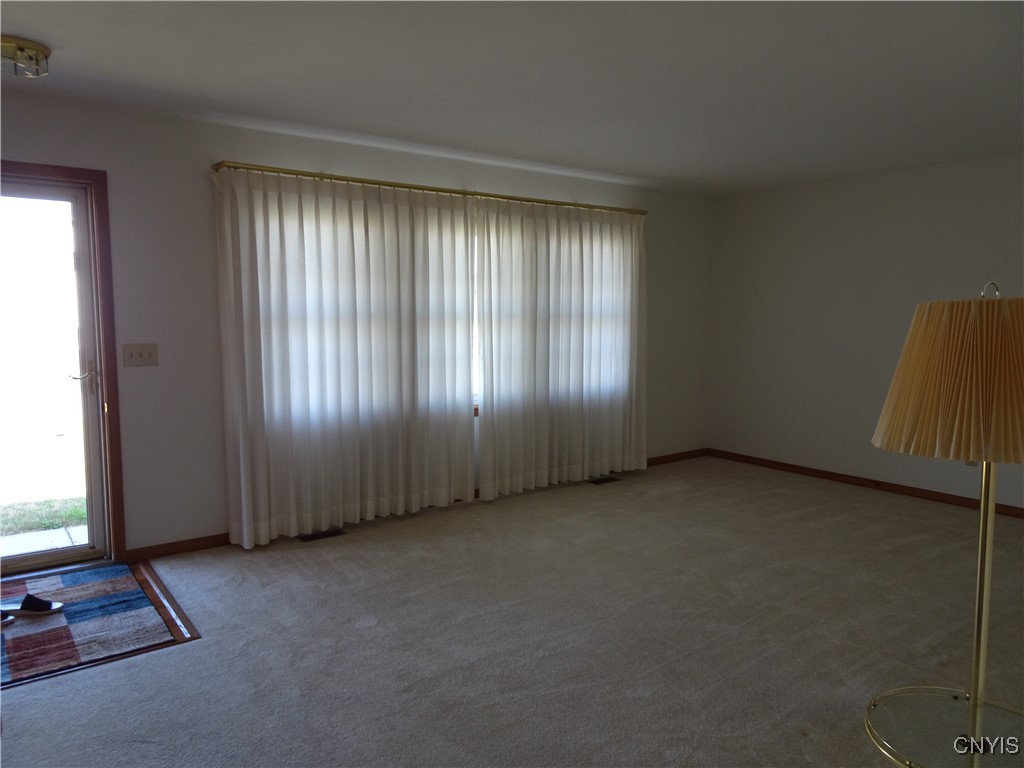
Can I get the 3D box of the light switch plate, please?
[{"bbox_3d":[-1.994,-0.155,3.816,0.164,0.117,0.010,-4,7,-37],"label":"light switch plate"}]

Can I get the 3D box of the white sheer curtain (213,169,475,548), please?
[{"bbox_3d":[-0.944,-0.167,4.502,1.699,2.137,0.159,-4,7,-37],"label":"white sheer curtain"}]

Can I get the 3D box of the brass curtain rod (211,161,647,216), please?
[{"bbox_3d":[-0.274,-1.308,4.916,3.388,0.045,0.144,-4,7,-37],"label":"brass curtain rod"}]

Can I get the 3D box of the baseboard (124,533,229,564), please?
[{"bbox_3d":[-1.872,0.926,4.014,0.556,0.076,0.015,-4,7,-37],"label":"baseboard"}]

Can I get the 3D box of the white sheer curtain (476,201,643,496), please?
[{"bbox_3d":[0.424,-0.273,5.533,1.734,2.145,0.149,-4,7,-37],"label":"white sheer curtain"}]

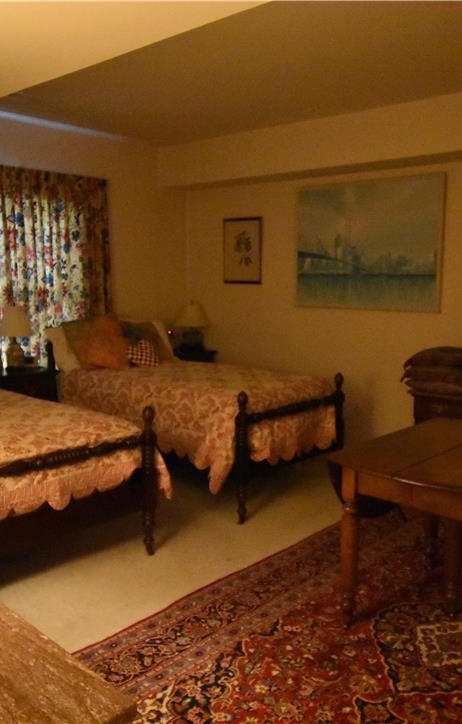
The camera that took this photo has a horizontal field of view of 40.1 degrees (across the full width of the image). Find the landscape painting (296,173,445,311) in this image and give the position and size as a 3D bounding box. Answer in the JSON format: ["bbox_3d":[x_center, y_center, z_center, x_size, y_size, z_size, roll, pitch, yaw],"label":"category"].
[{"bbox_3d":[0.992,-0.874,4.788,1.249,0.954,0.040,7,10,41],"label":"landscape painting"}]

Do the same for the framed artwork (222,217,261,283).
[{"bbox_3d":[0.091,-0.983,5.600,0.451,0.573,0.025,7,10,41],"label":"framed artwork"}]

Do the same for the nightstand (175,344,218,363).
[{"bbox_3d":[-0.425,0.286,5.742,0.441,0.773,0.412,7,10,41],"label":"nightstand"}]

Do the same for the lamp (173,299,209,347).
[{"bbox_3d":[-0.345,-0.324,5.679,0.306,0.453,0.306,1,8,0],"label":"lamp"}]

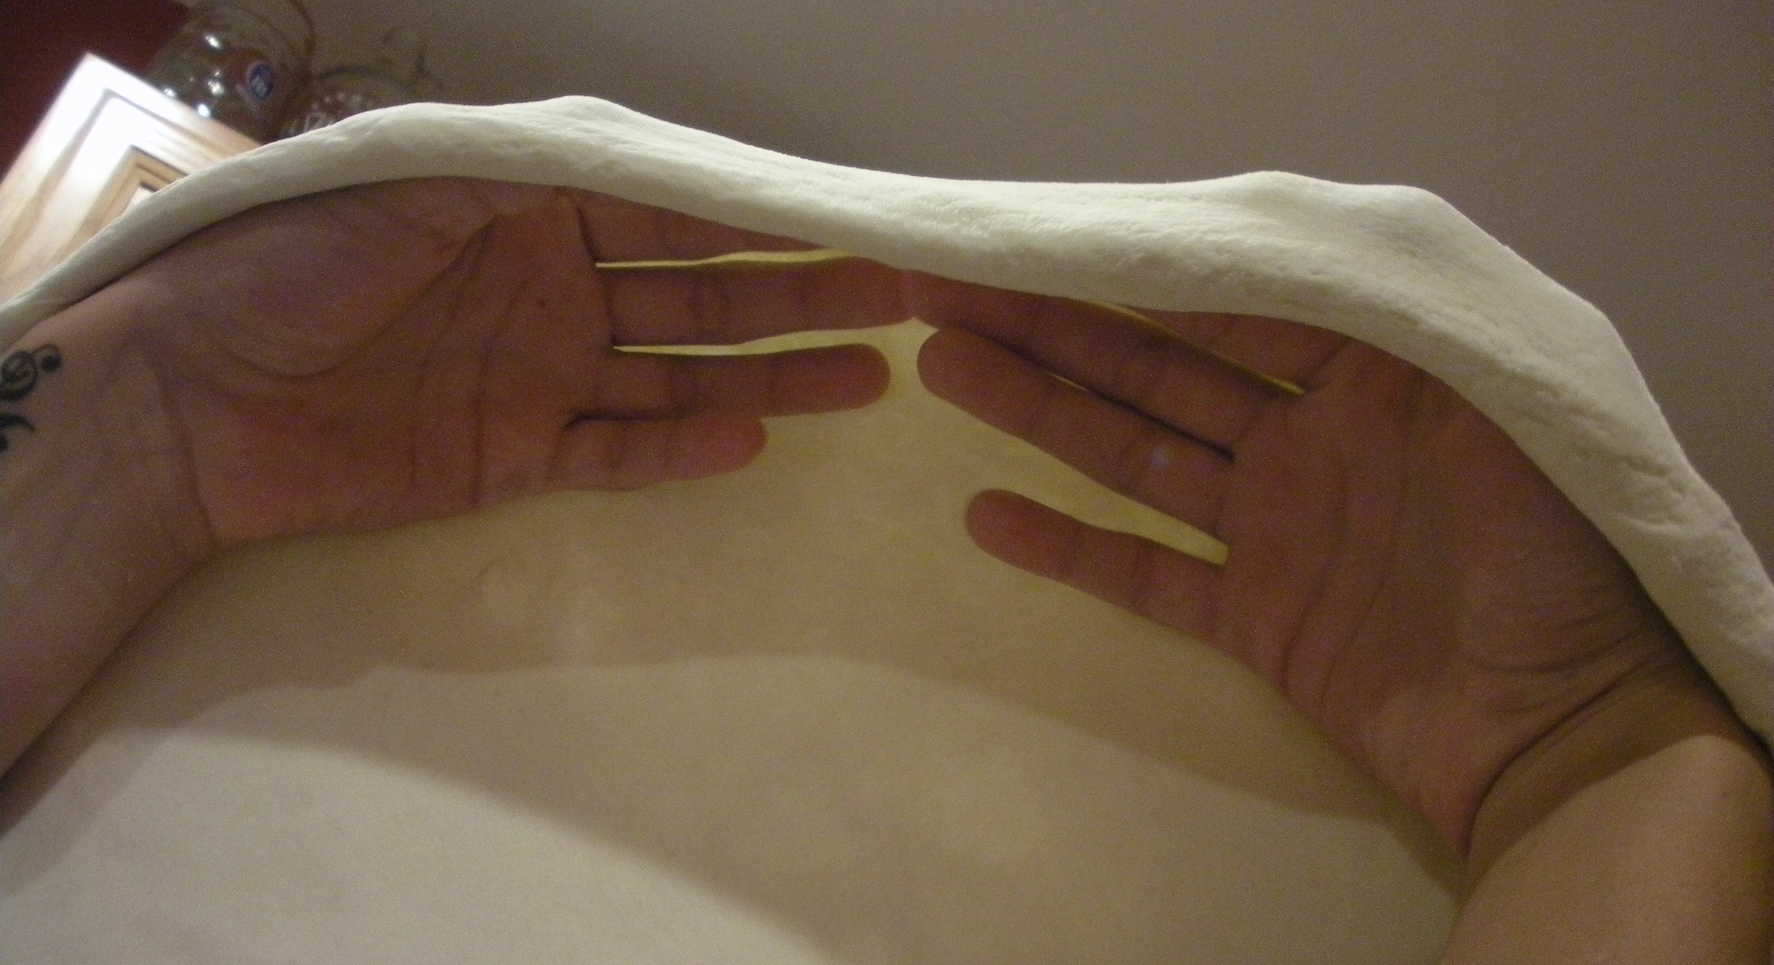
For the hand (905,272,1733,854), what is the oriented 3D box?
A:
[{"bbox_3d":[0.084,-0.005,0.377,0.171,0.057,0.091,35,-80,10],"label":"hand"}]

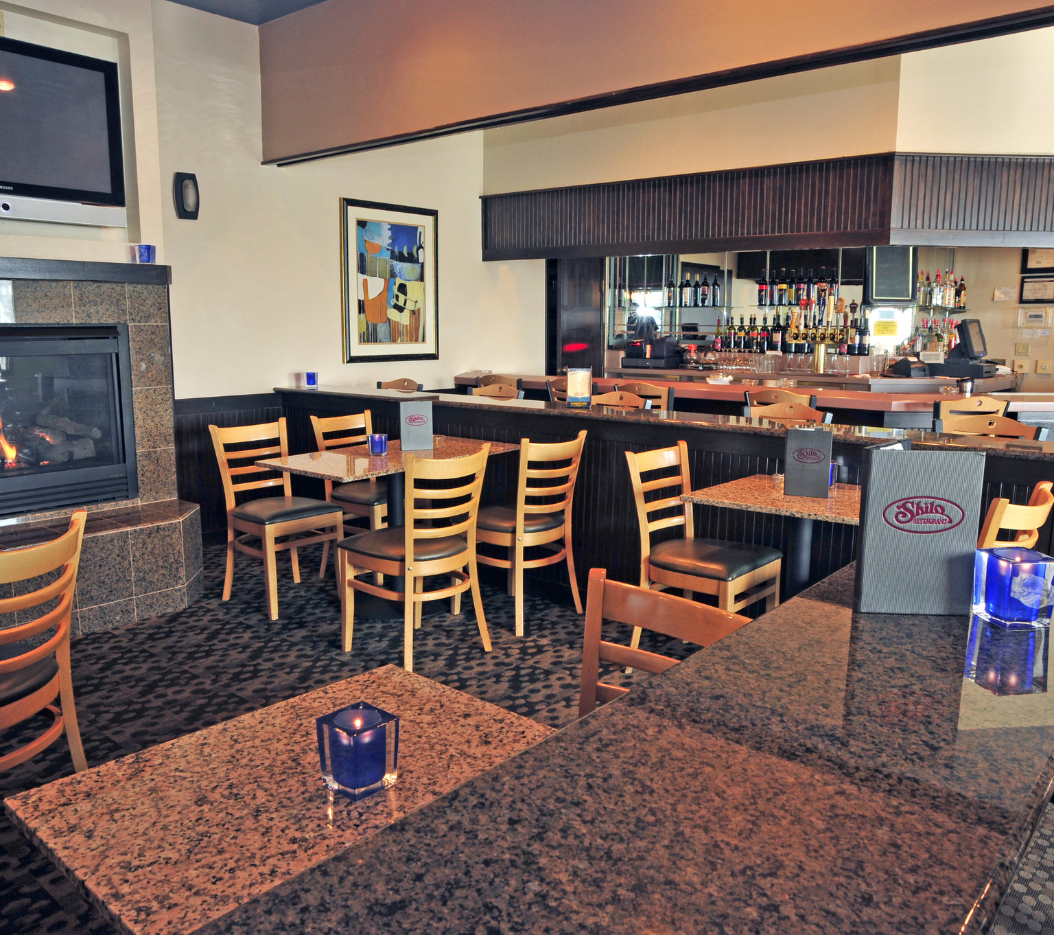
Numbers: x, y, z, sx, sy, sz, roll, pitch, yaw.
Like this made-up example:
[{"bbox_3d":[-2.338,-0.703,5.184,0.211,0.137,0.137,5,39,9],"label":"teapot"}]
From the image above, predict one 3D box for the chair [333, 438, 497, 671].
[{"bbox_3d":[-0.452,0.333,3.639,0.450,0.852,0.440,10,13,42],"label":"chair"}]

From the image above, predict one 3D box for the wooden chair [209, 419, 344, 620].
[{"bbox_3d":[-1.165,0.219,4.257,0.450,0.852,0.440,9,12,39],"label":"wooden chair"}]

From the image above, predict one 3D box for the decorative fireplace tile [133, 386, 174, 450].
[{"bbox_3d":[-1.863,-0.245,4.482,0.198,0.314,0.010,-8,12,-42],"label":"decorative fireplace tile"}]

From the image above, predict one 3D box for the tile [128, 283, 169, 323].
[{"bbox_3d":[-1.855,-0.800,4.397,0.015,0.197,0.204,9,13,41],"label":"tile"}]

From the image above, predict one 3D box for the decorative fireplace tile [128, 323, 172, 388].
[{"bbox_3d":[-1.861,-0.550,4.437,0.015,0.311,0.204,9,13,41],"label":"decorative fireplace tile"}]

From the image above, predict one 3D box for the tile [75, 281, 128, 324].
[{"bbox_3d":[-2.043,-0.788,4.307,0.015,0.200,0.260,8,12,40],"label":"tile"}]

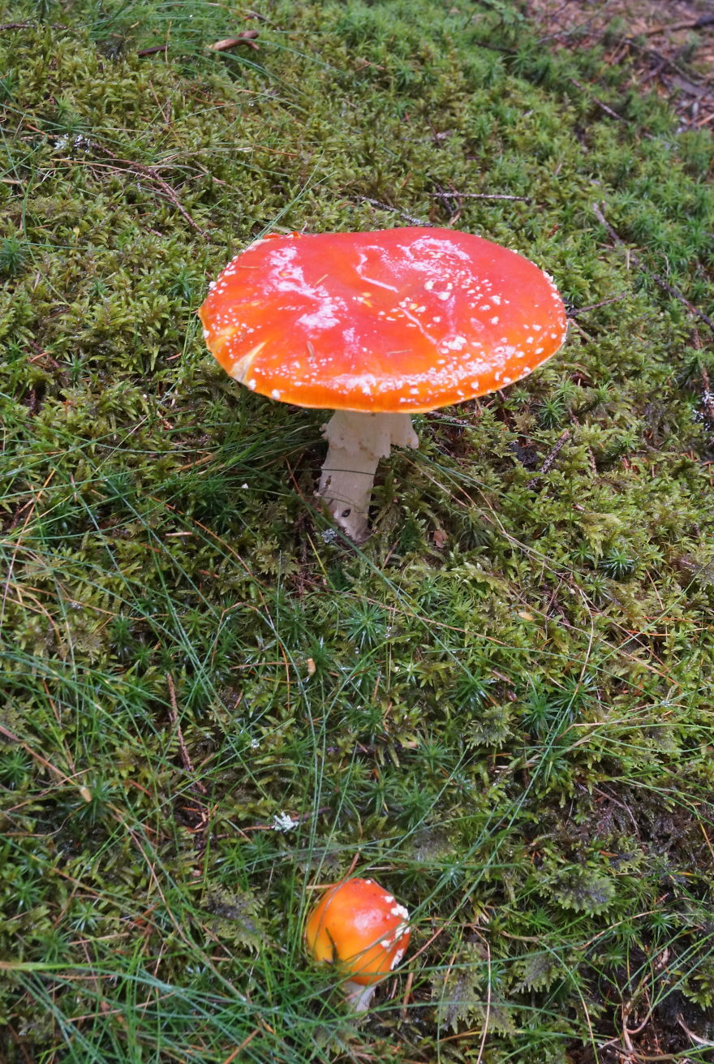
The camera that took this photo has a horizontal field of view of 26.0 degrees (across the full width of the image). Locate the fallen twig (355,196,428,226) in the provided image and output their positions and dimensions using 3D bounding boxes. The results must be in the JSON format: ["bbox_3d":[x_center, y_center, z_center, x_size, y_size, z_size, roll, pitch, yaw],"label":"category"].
[{"bbox_3d":[0.021,-0.200,0.966,0.056,0.006,0.005,27,48,27],"label":"fallen twig"}]

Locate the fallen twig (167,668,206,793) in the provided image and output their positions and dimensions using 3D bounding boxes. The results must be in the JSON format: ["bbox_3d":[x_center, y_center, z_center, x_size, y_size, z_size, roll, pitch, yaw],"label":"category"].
[{"bbox_3d":[-0.072,0.083,0.651,0.005,0.006,0.069,-12,43,-13],"label":"fallen twig"}]

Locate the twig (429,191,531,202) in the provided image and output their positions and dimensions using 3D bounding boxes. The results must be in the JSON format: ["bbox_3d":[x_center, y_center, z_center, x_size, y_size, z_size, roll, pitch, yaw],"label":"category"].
[{"bbox_3d":[0.078,-0.212,0.979,0.064,0.006,0.005,4,42,5],"label":"twig"}]

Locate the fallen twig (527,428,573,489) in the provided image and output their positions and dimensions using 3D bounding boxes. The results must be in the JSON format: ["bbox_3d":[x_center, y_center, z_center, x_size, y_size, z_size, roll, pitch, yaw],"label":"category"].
[{"bbox_3d":[0.098,-0.037,0.785,0.005,0.006,0.052,20,46,21],"label":"fallen twig"}]

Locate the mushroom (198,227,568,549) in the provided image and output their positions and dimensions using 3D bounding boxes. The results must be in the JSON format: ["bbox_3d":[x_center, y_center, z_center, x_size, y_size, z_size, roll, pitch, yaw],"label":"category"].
[{"bbox_3d":[0.012,-0.054,0.714,0.163,0.138,0.141,0,35,0],"label":"mushroom"}]

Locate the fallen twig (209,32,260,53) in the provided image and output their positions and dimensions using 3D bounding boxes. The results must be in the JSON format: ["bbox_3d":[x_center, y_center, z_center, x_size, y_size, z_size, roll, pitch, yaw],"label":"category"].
[{"bbox_3d":[-0.091,-0.364,1.148,0.043,0.014,0.020,-25,48,-25],"label":"fallen twig"}]

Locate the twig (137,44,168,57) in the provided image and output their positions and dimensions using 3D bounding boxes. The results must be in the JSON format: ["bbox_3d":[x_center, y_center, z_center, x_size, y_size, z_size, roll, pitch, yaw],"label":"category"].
[{"bbox_3d":[-0.150,-0.354,1.137,0.025,0.007,0.007,-24,47,-25],"label":"twig"}]

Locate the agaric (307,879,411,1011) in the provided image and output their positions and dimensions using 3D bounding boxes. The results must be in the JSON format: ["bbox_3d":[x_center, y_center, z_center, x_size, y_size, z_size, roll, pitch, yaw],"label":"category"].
[{"bbox_3d":[0.000,0.147,0.542,0.036,0.060,0.036,0,35,0],"label":"agaric"}]

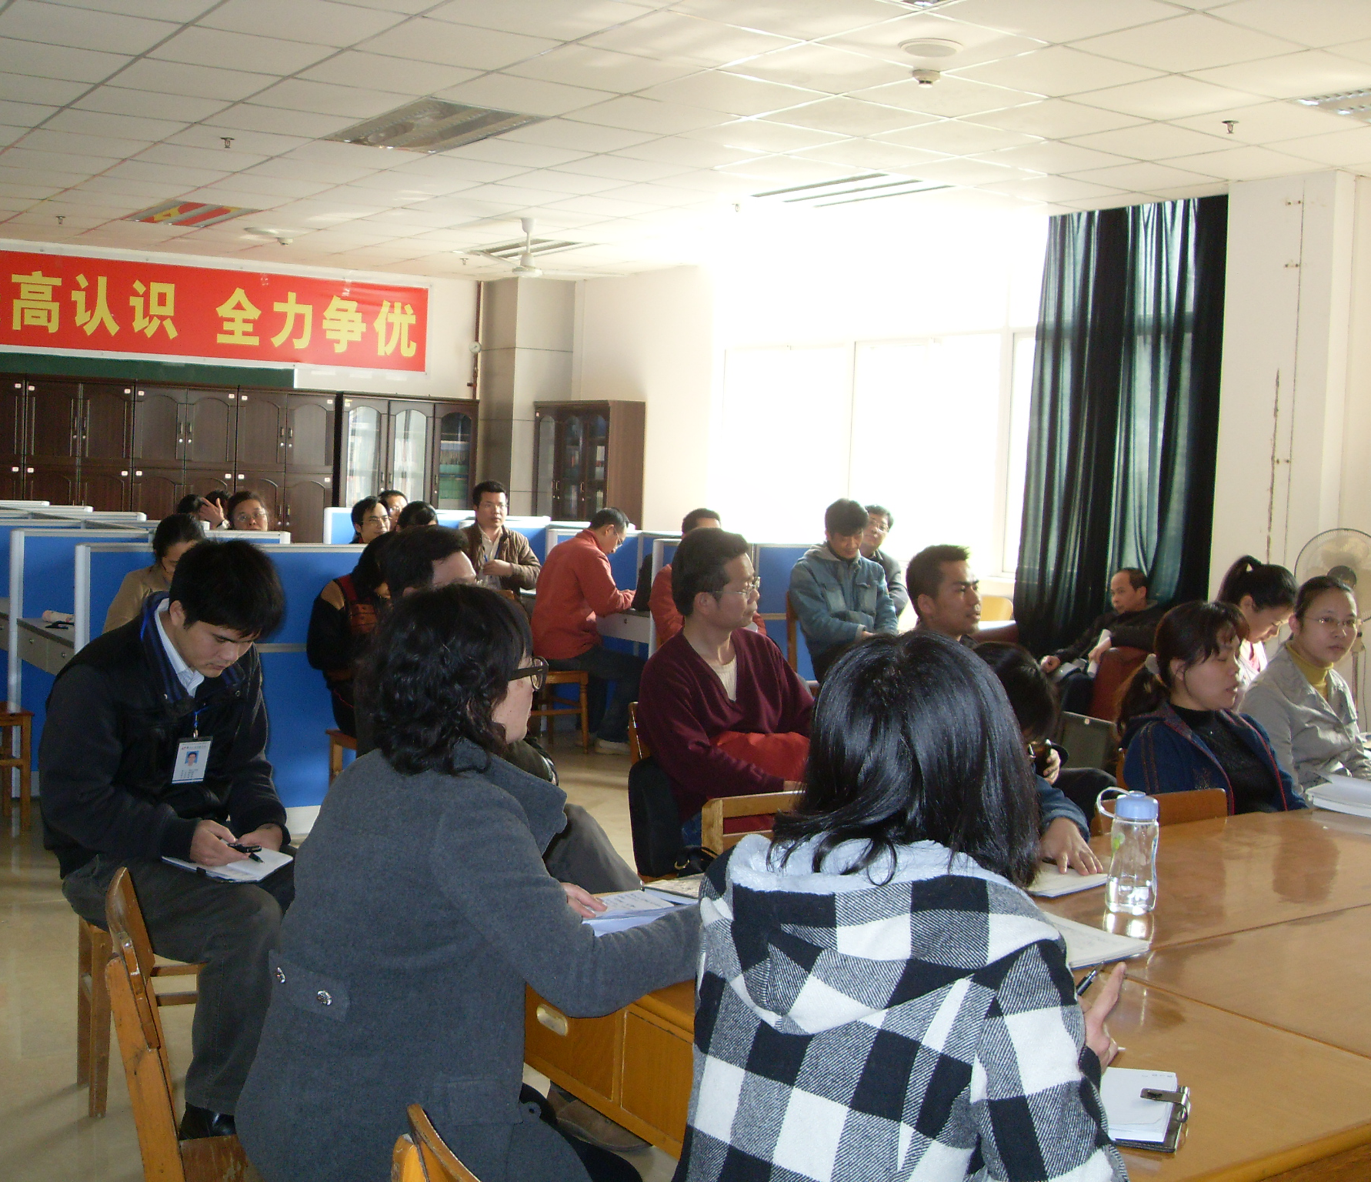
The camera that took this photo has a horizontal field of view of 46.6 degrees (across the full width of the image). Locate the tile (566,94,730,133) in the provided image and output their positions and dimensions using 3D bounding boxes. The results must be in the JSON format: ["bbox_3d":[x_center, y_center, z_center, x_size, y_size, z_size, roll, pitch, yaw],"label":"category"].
[{"bbox_3d":[-0.144,-2.022,6.780,0.600,0.022,0.600,-1,6,-34],"label":"tile"}]

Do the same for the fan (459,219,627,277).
[{"bbox_3d":[-0.947,-2.107,9.857,1.150,0.370,1.150,2,4,0],"label":"fan"}]

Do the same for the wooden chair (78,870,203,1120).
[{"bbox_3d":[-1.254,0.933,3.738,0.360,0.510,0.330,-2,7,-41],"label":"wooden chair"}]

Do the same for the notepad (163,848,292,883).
[{"bbox_3d":[-1.020,0.598,3.545,0.280,0.022,0.195,5,6,25],"label":"notepad"}]

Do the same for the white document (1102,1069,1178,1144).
[{"bbox_3d":[0.487,0.604,1.894,0.170,0.015,0.223,4,5,20],"label":"white document"}]

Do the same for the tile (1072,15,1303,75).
[{"bbox_3d":[1.661,-1.815,5.290,0.600,0.022,0.600,-1,6,-34],"label":"tile"}]

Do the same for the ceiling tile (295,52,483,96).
[{"bbox_3d":[-1.181,-2.069,6.383,0.600,0.030,0.600,-1,6,-34],"label":"ceiling tile"}]

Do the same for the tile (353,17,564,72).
[{"bbox_3d":[-0.829,-1.988,5.809,0.595,0.020,0.595,-1,6,-33],"label":"tile"}]

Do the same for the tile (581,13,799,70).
[{"bbox_3d":[0.011,-1.964,5.694,0.600,0.020,0.600,-1,6,-33],"label":"tile"}]

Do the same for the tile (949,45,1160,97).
[{"bbox_3d":[1.355,-1.885,5.792,0.595,0.020,0.595,-1,6,-33],"label":"tile"}]

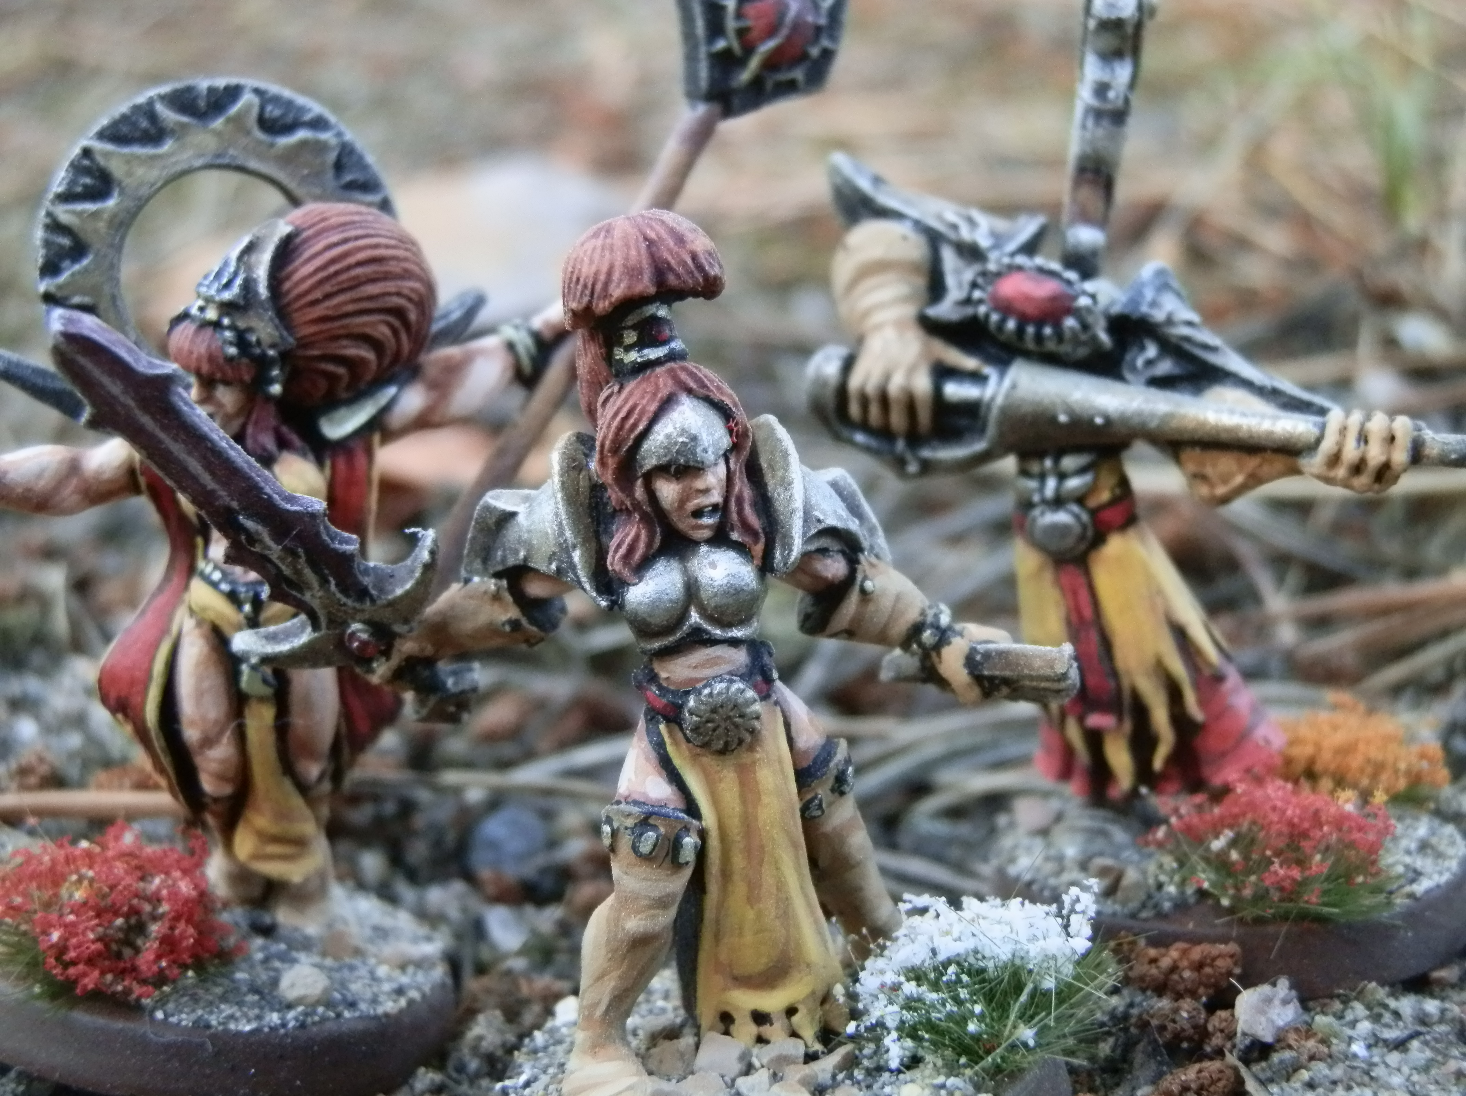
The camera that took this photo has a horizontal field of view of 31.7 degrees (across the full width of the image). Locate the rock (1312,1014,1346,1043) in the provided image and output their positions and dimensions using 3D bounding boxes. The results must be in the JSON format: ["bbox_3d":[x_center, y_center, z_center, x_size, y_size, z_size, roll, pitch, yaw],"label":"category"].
[{"bbox_3d":[0.027,0.022,0.117,0.002,0.001,0.002,0,13,0],"label":"rock"}]

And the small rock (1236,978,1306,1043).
[{"bbox_3d":[0.024,0.021,0.117,0.003,0.003,0.003,0,13,0],"label":"small rock"}]

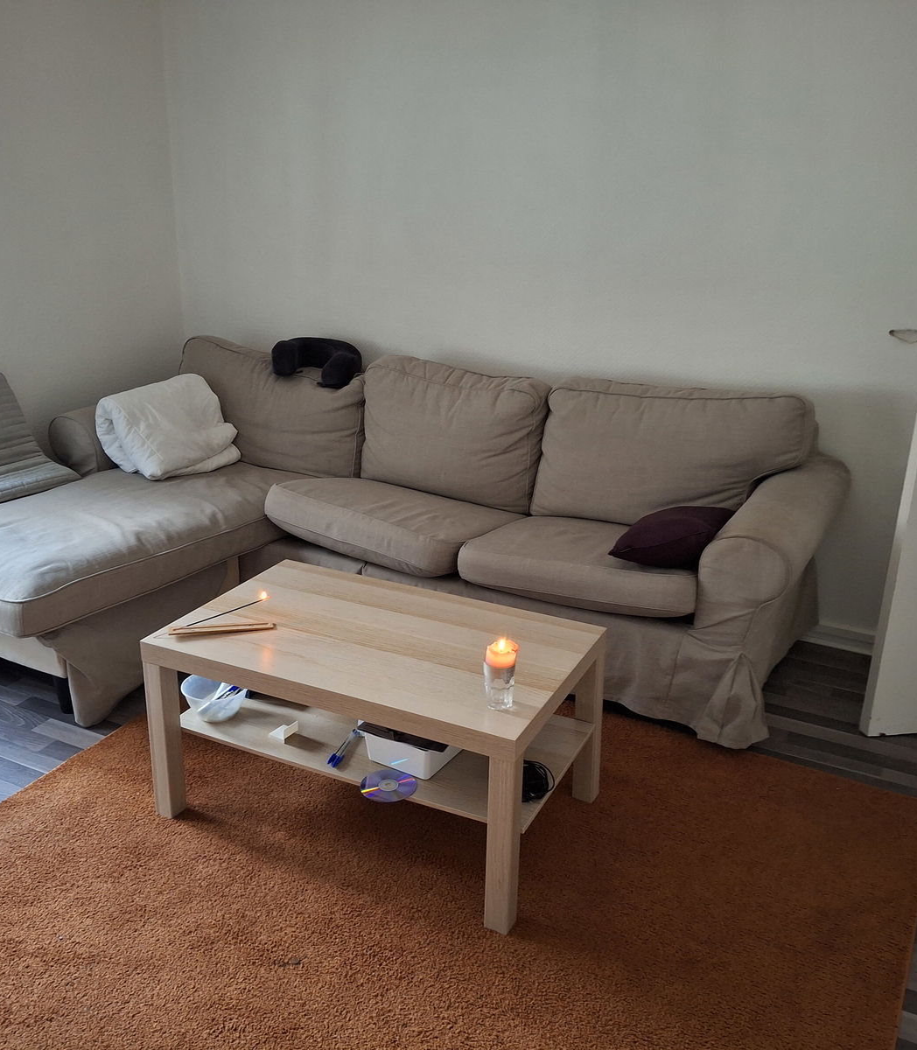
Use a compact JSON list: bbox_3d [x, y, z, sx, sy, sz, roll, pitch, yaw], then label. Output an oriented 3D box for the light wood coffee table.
[{"bbox_3d":[-0.182,0.458,2.364,0.900,0.450,0.550,10,21,24],"label":"light wood coffee table"}]

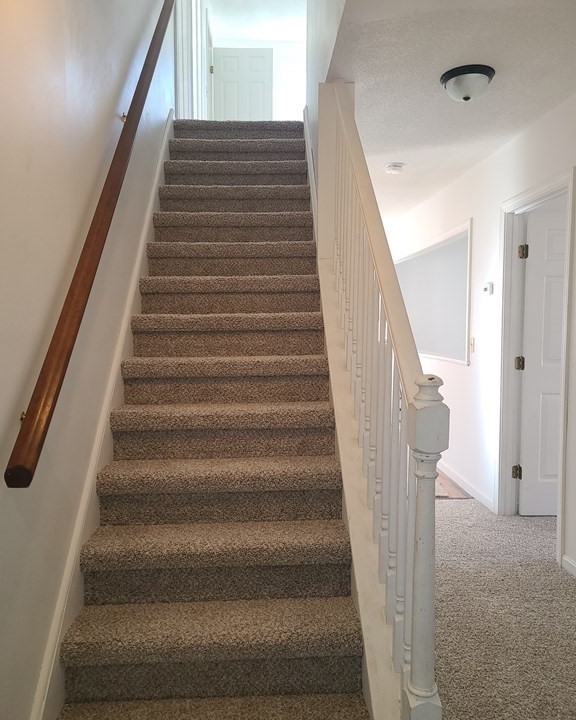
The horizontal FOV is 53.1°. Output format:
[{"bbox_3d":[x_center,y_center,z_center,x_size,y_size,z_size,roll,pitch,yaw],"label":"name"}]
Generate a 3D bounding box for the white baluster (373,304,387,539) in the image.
[{"bbox_3d":[0.321,0.216,1.995,0.034,0.851,0.034,-1,5,-2],"label":"white baluster"}]

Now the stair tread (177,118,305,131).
[{"bbox_3d":[-0.352,-1.647,4.147,0.898,0.070,0.237,-1,4,-2],"label":"stair tread"}]

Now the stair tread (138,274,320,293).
[{"bbox_3d":[-0.301,-0.407,3.113,0.935,0.073,0.249,-1,5,-2],"label":"stair tread"}]

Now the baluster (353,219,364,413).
[{"bbox_3d":[0.294,-0.180,2.363,0.034,0.851,0.034,-1,5,-2],"label":"baluster"}]

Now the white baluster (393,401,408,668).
[{"bbox_3d":[0.340,0.505,1.719,0.034,0.851,0.034,-1,5,-2],"label":"white baluster"}]

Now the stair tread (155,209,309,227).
[{"bbox_3d":[-0.322,-0.841,3.515,0.935,0.073,0.249,-1,5,-2],"label":"stair tread"}]

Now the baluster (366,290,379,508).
[{"bbox_3d":[0.295,0.064,2.003,0.034,0.910,0.034,-1,4,-2],"label":"baluster"}]

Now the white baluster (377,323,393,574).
[{"bbox_3d":[0.304,0.257,1.827,0.034,0.910,0.034,-1,4,-2],"label":"white baluster"}]

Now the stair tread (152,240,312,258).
[{"bbox_3d":[-0.301,-0.603,3.184,0.898,0.070,0.237,-1,4,-2],"label":"stair tread"}]

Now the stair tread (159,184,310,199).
[{"bbox_3d":[-0.321,-1.020,3.569,0.898,0.070,0.237,-1,4,-2],"label":"stair tread"}]

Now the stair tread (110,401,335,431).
[{"bbox_3d":[-0.270,0.244,2.509,0.935,0.073,0.249,-1,5,-2],"label":"stair tread"}]

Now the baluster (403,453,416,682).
[{"bbox_3d":[0.346,0.619,1.627,0.034,0.851,0.034,-1,5,-2],"label":"baluster"}]

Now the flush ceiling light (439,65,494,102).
[{"bbox_3d":[0.829,-1.256,2.666,0.245,0.118,0.245,-1,4,-2],"label":"flush ceiling light"}]

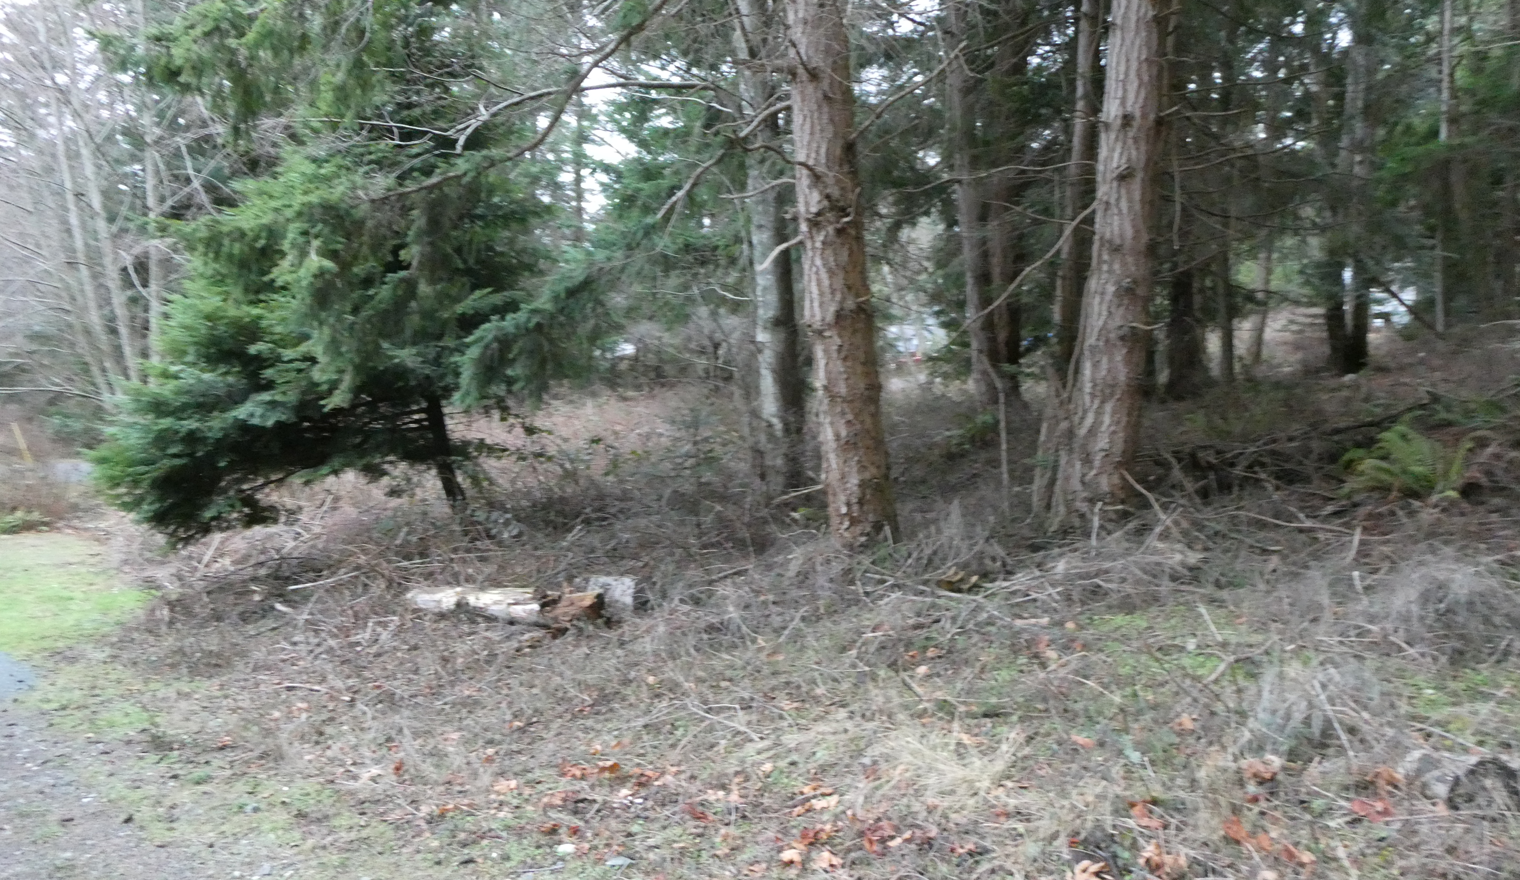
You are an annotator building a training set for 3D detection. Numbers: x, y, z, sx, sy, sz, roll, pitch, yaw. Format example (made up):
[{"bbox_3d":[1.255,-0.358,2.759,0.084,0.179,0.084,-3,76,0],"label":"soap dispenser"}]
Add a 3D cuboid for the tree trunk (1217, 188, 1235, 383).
[{"bbox_3d":[7.899,-2.597,17.859,0.240,3.300,0.240,-4,7,0],"label":"tree trunk"}]

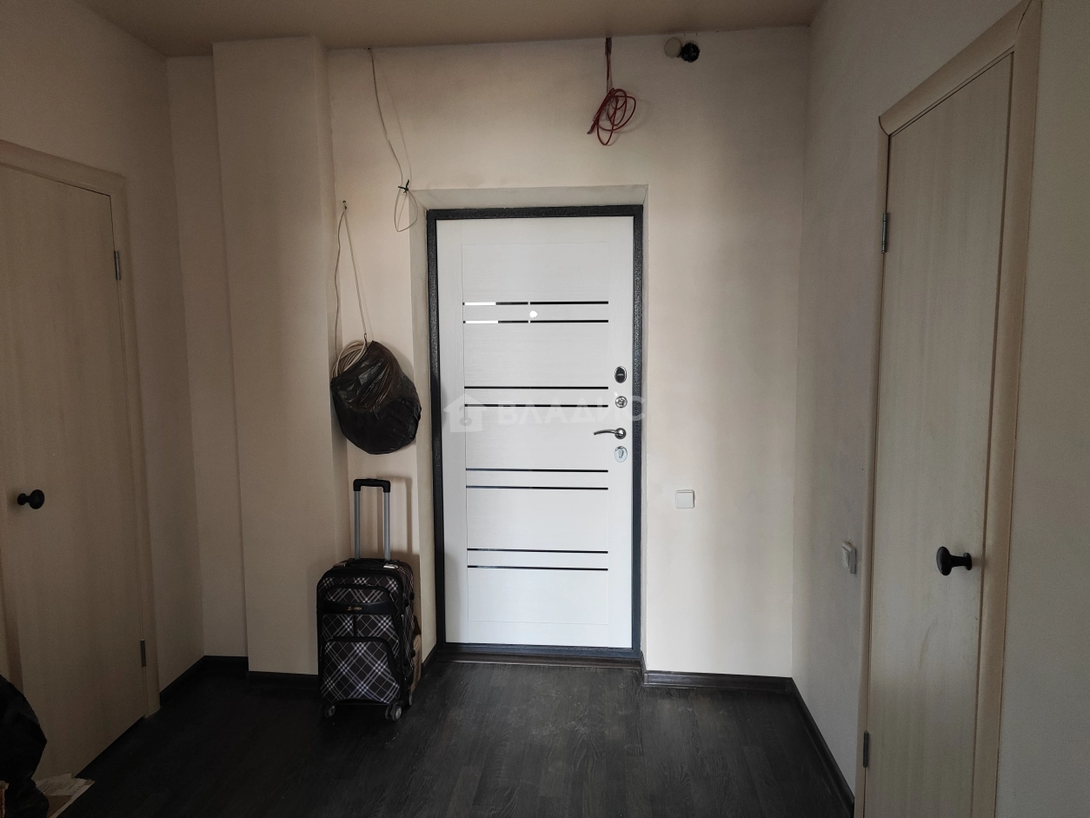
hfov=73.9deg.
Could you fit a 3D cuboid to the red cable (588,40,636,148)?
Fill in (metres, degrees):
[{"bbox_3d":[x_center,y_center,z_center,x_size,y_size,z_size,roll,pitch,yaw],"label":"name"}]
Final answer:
[{"bbox_3d":[0.260,-1.245,2.835,0.200,0.420,0.130,0,6,5],"label":"red cable"}]

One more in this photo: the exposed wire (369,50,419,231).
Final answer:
[{"bbox_3d":[-0.611,-1.102,2.937,0.195,0.735,0.120,0,6,5],"label":"exposed wire"}]

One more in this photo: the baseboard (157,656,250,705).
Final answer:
[{"bbox_3d":[-1.445,1.185,3.156,0.275,0.064,0.340,0,6,5],"label":"baseboard"}]

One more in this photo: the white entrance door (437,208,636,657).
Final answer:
[{"bbox_3d":[-0.037,0.137,3.294,0.946,2.040,0.100,0,6,5],"label":"white entrance door"}]

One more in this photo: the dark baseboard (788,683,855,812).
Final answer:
[{"bbox_3d":[1.002,1.210,2.687,0.020,0.063,0.800,0,6,5],"label":"dark baseboard"}]

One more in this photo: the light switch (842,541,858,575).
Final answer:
[{"bbox_3d":[0.966,0.468,2.300,0.020,0.080,0.080,0,6,5],"label":"light switch"}]

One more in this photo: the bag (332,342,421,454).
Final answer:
[{"bbox_3d":[-0.700,-0.045,2.990,0.380,0.465,0.240,0,6,5],"label":"bag"}]

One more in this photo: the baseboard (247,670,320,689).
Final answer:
[{"bbox_3d":[-1.100,1.183,3.141,0.395,0.063,0.020,0,6,5],"label":"baseboard"}]

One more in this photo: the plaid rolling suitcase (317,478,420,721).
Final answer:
[{"bbox_3d":[-0.699,0.758,2.894,0.340,0.950,0.240,0,6,5],"label":"plaid rolling suitcase"}]

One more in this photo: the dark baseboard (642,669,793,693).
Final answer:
[{"bbox_3d":[0.738,1.170,3.102,0.625,0.063,0.020,0,6,5],"label":"dark baseboard"}]

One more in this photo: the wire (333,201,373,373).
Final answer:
[{"bbox_3d":[-0.801,-0.509,3.007,0.165,0.715,0.130,0,6,5],"label":"wire"}]

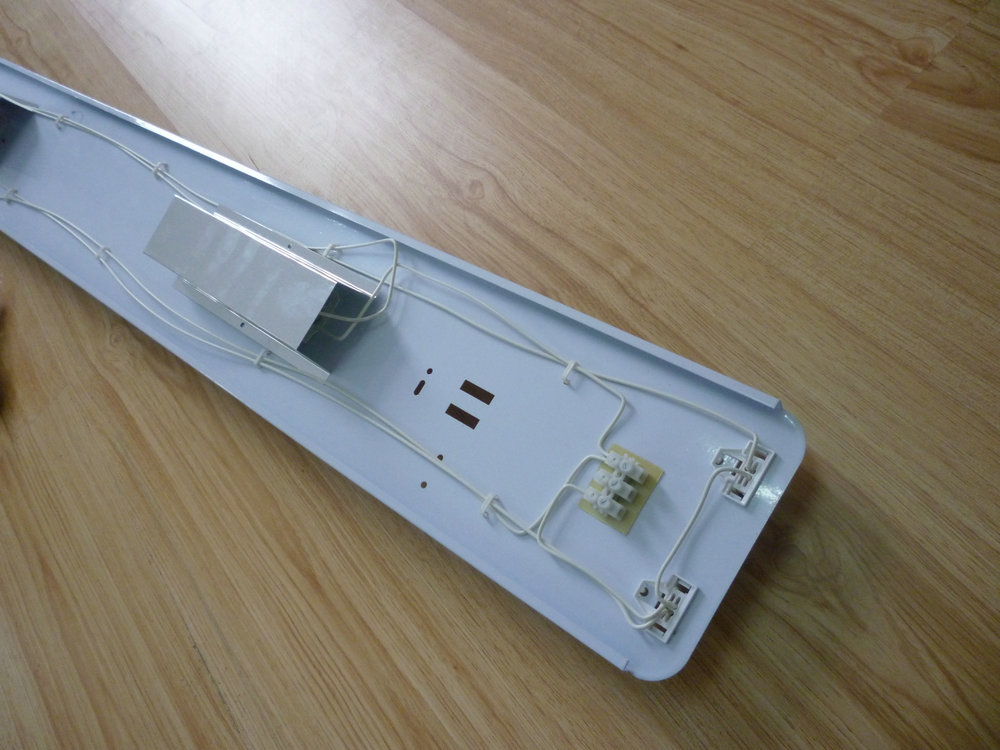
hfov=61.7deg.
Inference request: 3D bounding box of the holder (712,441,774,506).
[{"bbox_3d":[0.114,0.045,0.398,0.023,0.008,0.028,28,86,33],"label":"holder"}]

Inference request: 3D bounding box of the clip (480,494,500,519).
[{"bbox_3d":[-0.005,0.070,0.450,0.003,0.006,0.011,28,86,33],"label":"clip"}]

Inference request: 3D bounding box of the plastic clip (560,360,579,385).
[{"bbox_3d":[0.039,-0.001,0.453,0.003,0.006,0.012,28,86,33],"label":"plastic clip"}]

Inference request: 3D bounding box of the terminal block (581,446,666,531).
[{"bbox_3d":[0.058,0.055,0.414,0.030,0.017,0.036,28,86,33],"label":"terminal block"}]

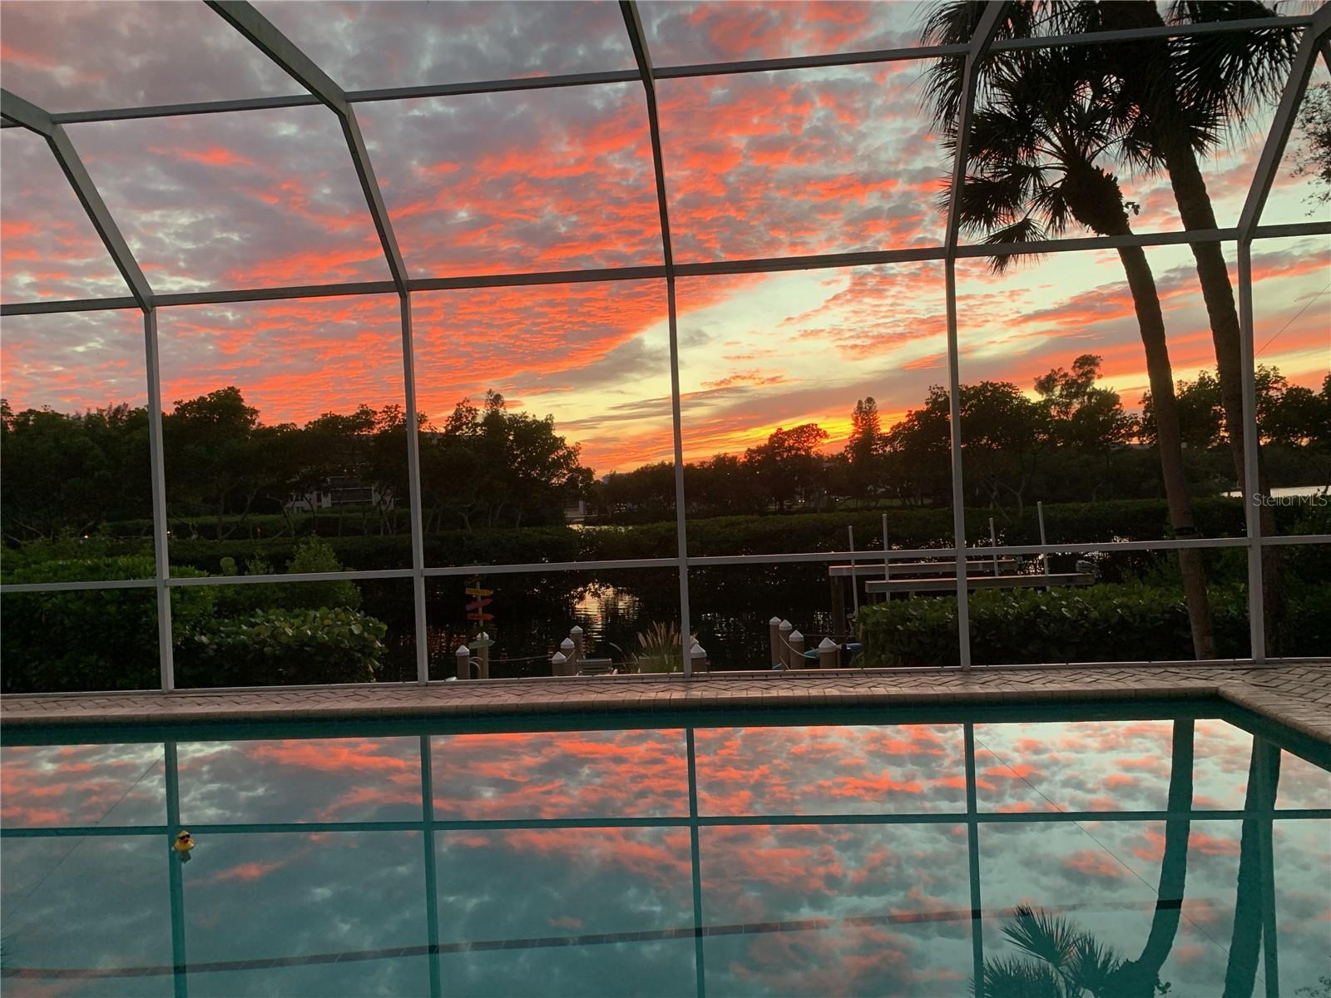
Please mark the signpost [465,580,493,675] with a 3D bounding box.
[{"bbox_3d":[-3.873,2.629,20.800,0.590,2.200,0.220,-2,0,-6],"label":"signpost"}]

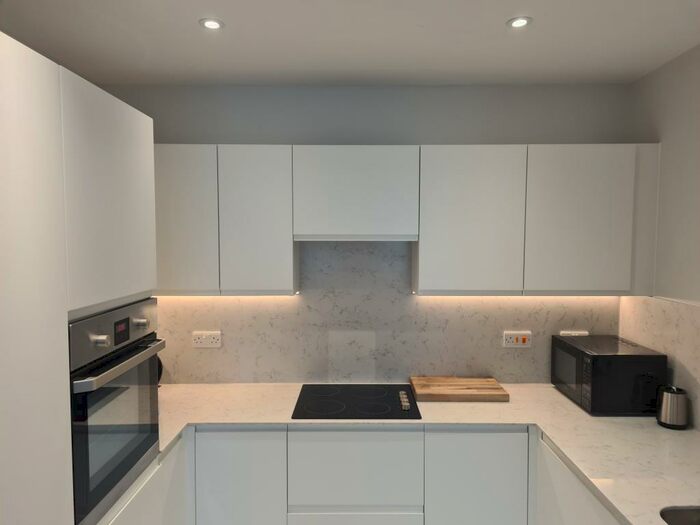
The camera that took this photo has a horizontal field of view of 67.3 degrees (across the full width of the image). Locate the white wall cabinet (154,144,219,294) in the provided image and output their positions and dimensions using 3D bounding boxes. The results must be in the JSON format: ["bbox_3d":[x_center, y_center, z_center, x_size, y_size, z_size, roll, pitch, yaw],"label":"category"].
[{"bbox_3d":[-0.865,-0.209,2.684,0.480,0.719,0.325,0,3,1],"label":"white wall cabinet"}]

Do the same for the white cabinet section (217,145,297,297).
[{"bbox_3d":[-0.444,-0.205,2.652,0.351,0.715,0.322,0,4,0],"label":"white cabinet section"}]

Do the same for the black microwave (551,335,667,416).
[{"bbox_3d":[1.249,0.542,2.585,0.332,0.279,0.467,0,3,0],"label":"black microwave"}]

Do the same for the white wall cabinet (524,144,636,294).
[{"bbox_3d":[1.093,-0.206,2.659,0.513,0.719,0.325,0,3,1],"label":"white wall cabinet"}]

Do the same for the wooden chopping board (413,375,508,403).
[{"bbox_3d":[0.555,0.655,2.716,0.454,0.038,0.299,0,3,1],"label":"wooden chopping board"}]

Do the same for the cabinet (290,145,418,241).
[{"bbox_3d":[0.032,-0.338,2.665,0.600,0.457,0.325,0,3,1],"label":"cabinet"}]

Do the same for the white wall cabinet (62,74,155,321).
[{"bbox_3d":[-1.010,-0.186,1.636,0.580,0.646,0.599,0,3,1],"label":"white wall cabinet"}]

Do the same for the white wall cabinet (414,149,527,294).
[{"bbox_3d":[0.585,-0.206,2.666,0.505,0.719,0.325,0,3,1],"label":"white wall cabinet"}]

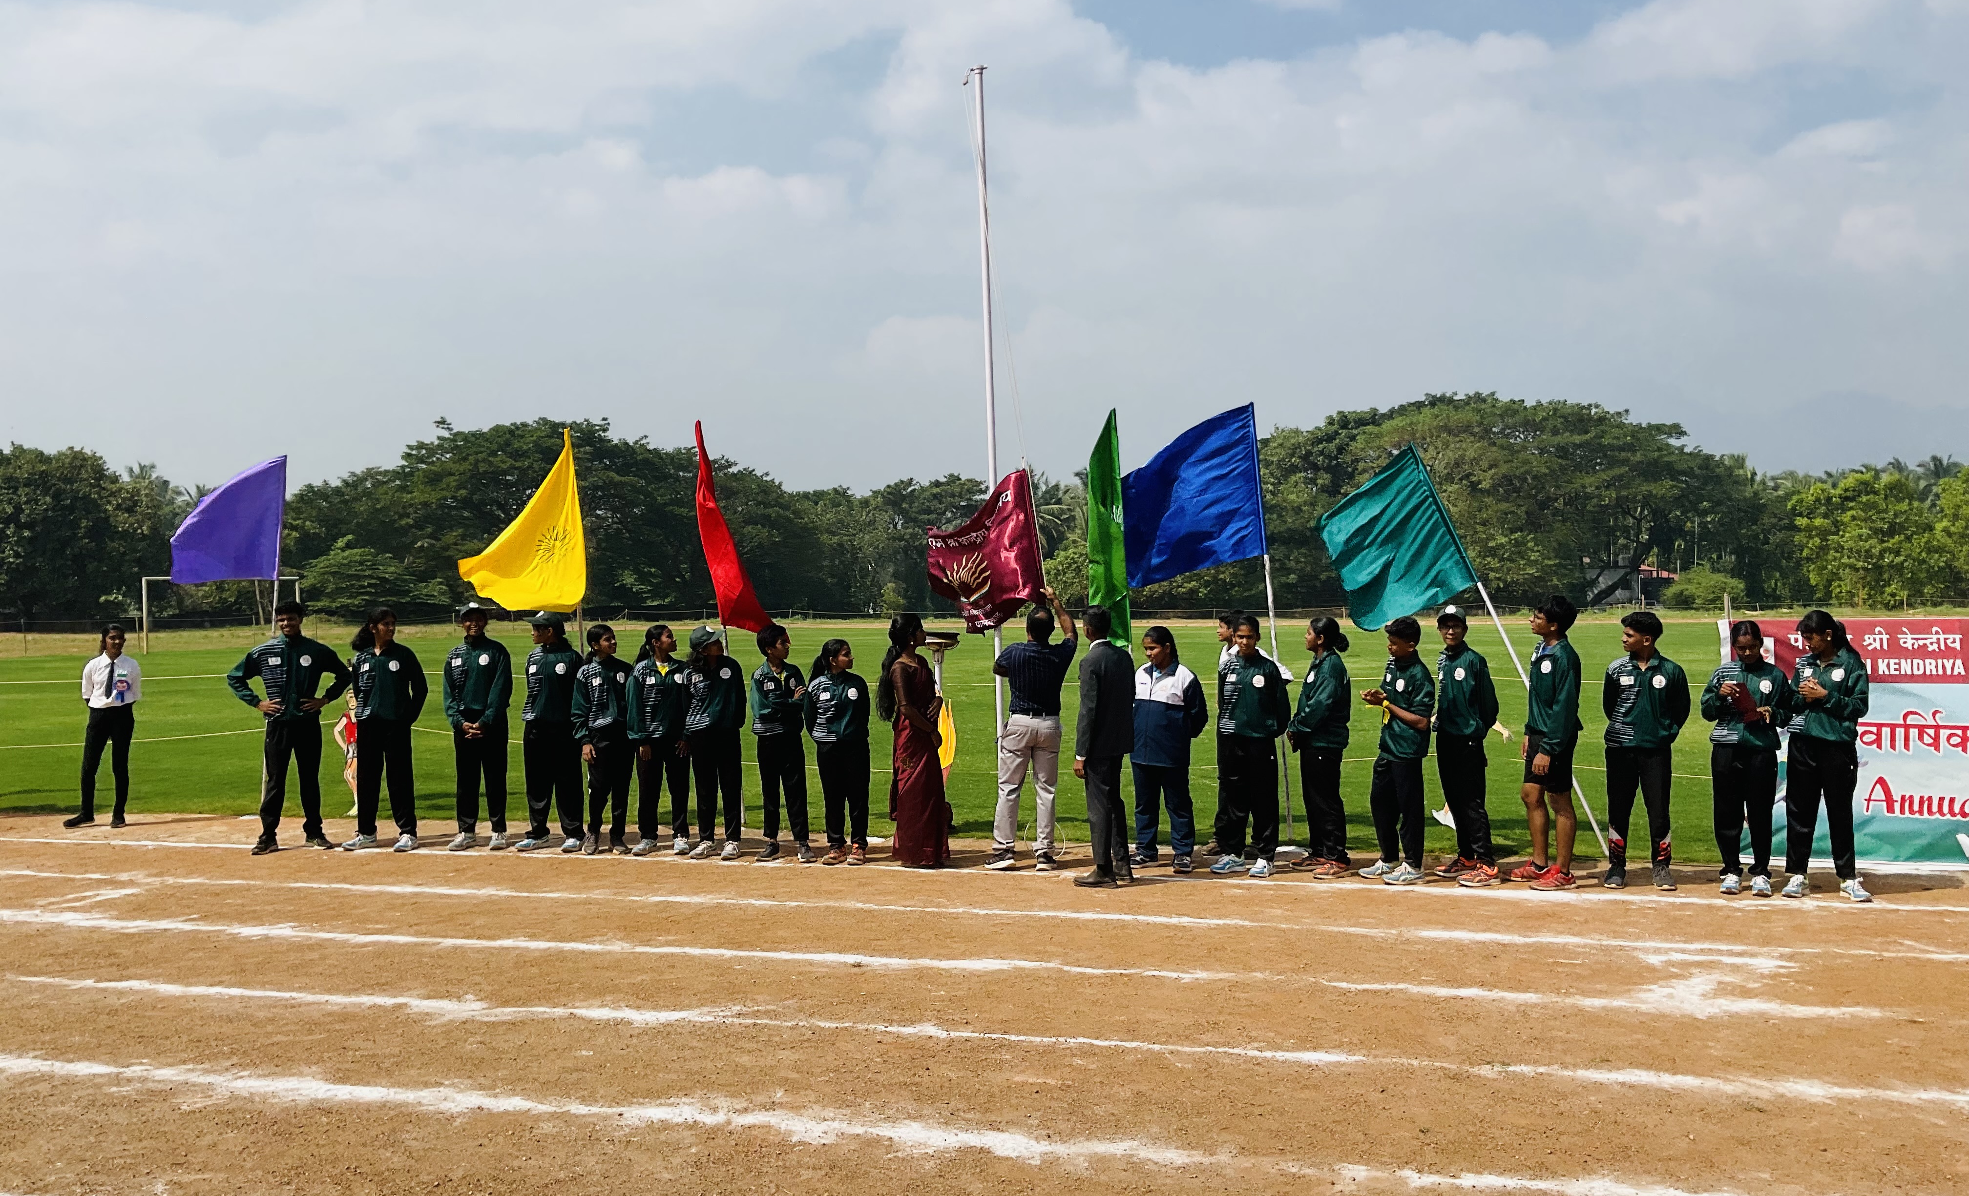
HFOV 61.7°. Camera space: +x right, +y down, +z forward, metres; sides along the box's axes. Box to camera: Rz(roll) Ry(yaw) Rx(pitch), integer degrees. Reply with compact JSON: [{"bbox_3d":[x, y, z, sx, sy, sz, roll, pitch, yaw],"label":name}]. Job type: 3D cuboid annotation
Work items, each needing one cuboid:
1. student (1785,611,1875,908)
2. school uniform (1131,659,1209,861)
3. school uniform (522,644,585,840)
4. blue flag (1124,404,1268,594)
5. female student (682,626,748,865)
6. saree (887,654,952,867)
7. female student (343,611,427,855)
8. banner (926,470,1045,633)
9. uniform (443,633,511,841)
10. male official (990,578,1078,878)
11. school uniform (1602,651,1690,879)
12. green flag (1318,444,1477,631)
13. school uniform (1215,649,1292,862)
[{"bbox_3d":[4.726,0.883,9.240,0.480,1.620,0.350,0,0,43],"label":"student"},{"bbox_3d":[1.180,1.028,10.500,0.460,1.283,0.310,0,0,19],"label":"school uniform"},{"bbox_3d":[-2.984,0.988,11.387,0.430,1.412,0.270,-1,0,10],"label":"school uniform"},{"bbox_3d":[1.433,-0.690,11.300,1.030,1.270,0.350,-1,0,0],"label":"blue flag"},{"bbox_3d":[-1.803,0.959,11.050,0.430,1.557,0.300,0,0,-1],"label":"female student"},{"bbox_3d":[-0.422,1.053,10.650,0.400,1.370,0.420,-1,0,-2],"label":"saree"},{"bbox_3d":[-4.177,0.900,11.499,0.500,1.682,0.350,-1,0,5],"label":"female student"},{"bbox_3d":[-0.015,-0.302,10.600,0.740,1.000,0.280,-9,0,5],"label":"banner"},{"bbox_3d":[-3.520,0.943,11.422,0.440,1.406,0.260,-1,0,8],"label":"uniform"},{"bbox_3d":[0.313,0.827,10.500,0.540,1.810,0.420,-1,0,-5],"label":"male official"},{"bbox_3d":[3.910,0.987,9.750,0.490,1.346,0.300,0,0,25],"label":"school uniform"},{"bbox_3d":[2.600,-0.367,10.500,0.770,1.020,0.200,-24,0,5],"label":"green flag"},{"bbox_3d":[1.670,0.981,10.264,0.440,1.321,0.280,0,0,30],"label":"school uniform"}]

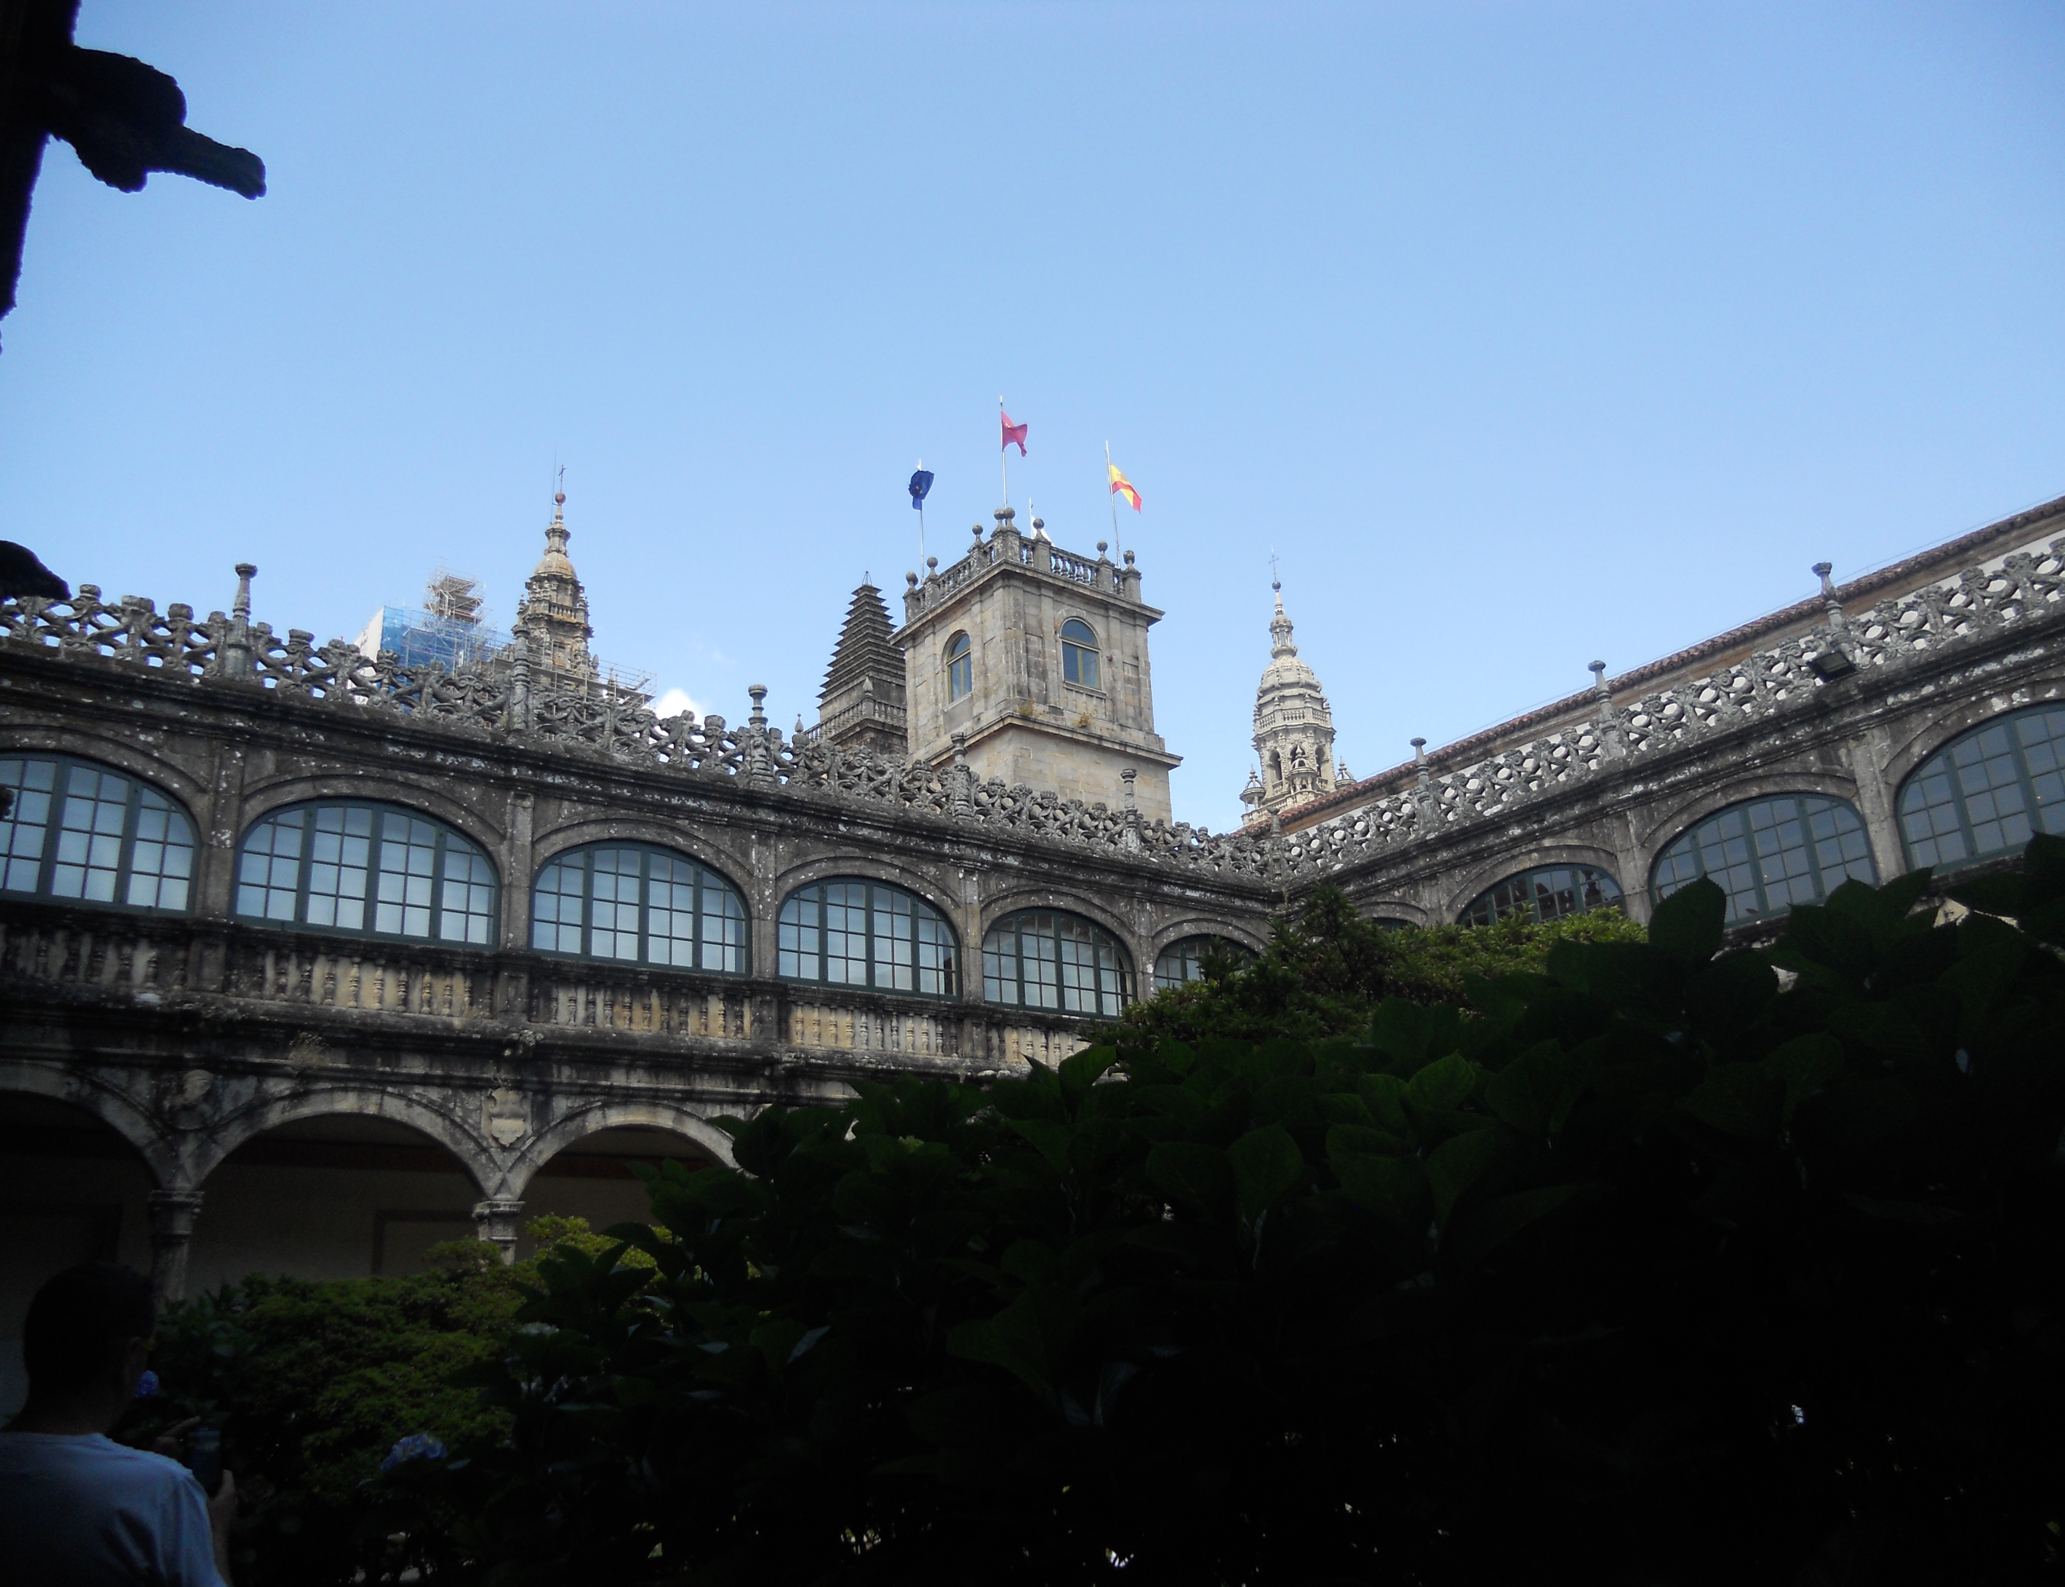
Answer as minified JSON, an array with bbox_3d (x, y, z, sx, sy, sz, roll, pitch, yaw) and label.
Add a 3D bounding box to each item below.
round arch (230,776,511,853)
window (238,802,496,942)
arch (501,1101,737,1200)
[{"bbox_3d":[-8.468,0.188,21.492,3.386,0.807,0.450,11,-24,-35],"label":"round arch"},{"bbox_3d":[-8.162,0.959,20.433,3.186,1.739,0.250,12,-24,-36],"label":"window"},{"bbox_3d":[-5.196,4.667,21.481,3.492,1.242,0.500,12,-24,-36],"label":"arch"}]

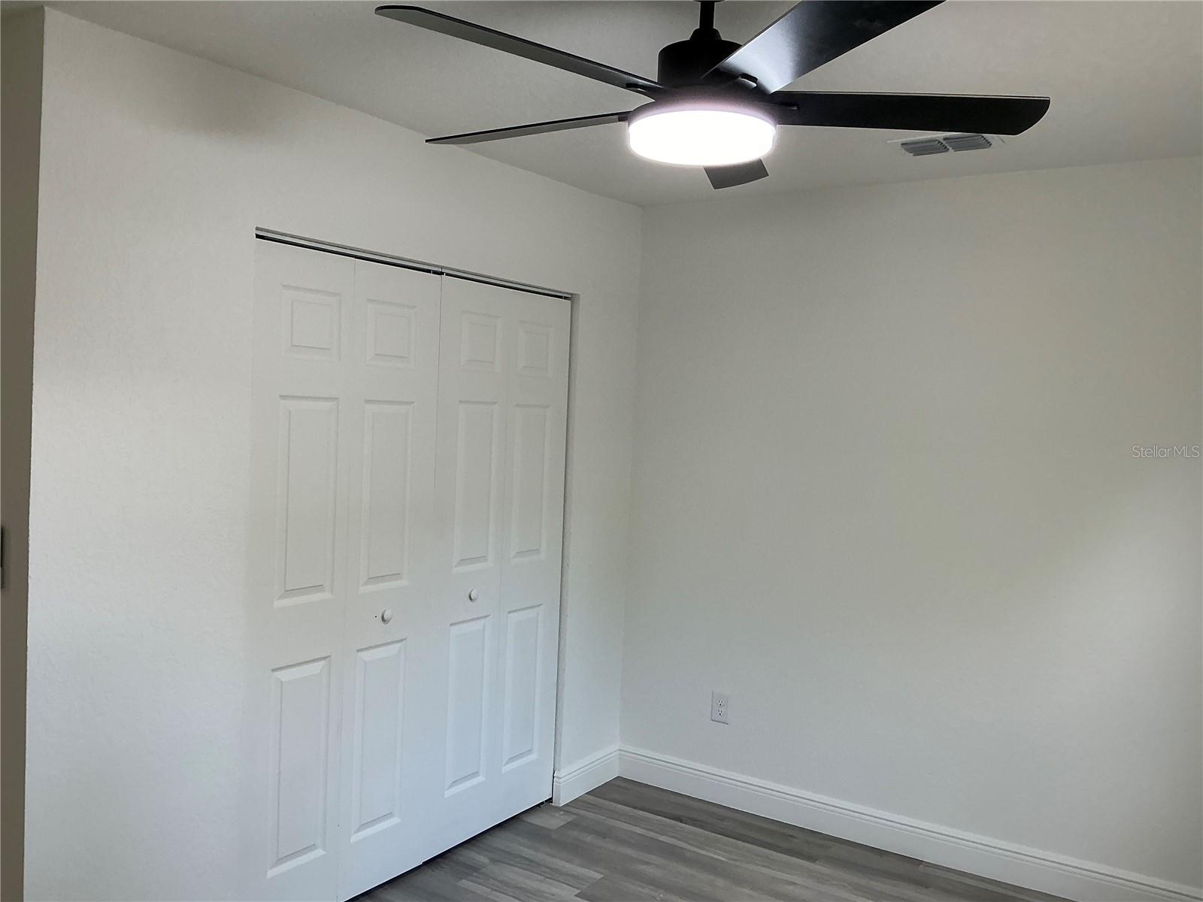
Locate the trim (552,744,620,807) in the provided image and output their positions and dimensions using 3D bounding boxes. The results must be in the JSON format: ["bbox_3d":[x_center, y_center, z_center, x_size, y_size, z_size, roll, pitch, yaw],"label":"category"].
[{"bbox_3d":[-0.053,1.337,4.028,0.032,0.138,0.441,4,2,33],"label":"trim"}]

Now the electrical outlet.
[{"bbox_3d":[0.483,1.042,3.945,0.073,0.117,0.008,4,2,33],"label":"electrical outlet"}]

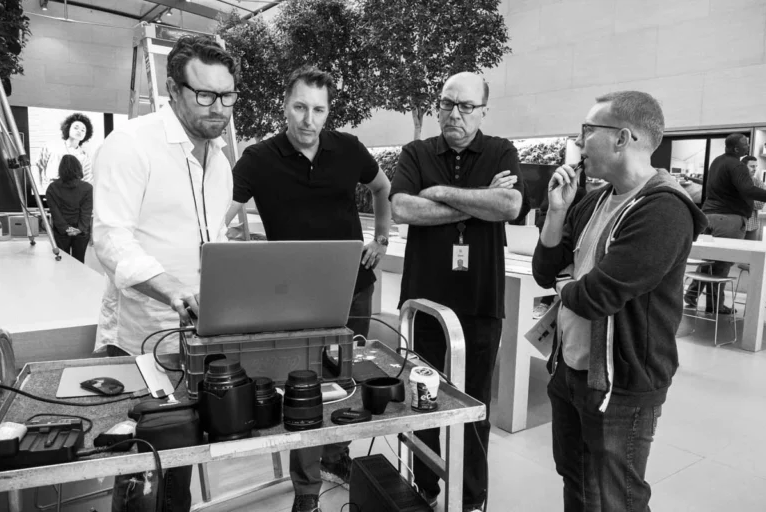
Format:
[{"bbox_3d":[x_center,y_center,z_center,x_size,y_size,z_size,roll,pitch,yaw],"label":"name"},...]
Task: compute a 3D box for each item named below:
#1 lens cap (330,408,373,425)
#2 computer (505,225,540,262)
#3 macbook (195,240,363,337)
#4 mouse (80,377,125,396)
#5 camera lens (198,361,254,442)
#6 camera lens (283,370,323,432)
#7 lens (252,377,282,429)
[{"bbox_3d":[-0.063,0.327,1.218,0.083,0.009,0.083,1,6,0],"label":"lens cap"},{"bbox_3d":[1.189,-0.120,4.752,0.312,0.232,0.342,-3,7,-37],"label":"computer"},{"bbox_3d":[-0.276,0.066,1.455,0.353,0.228,0.351,-1,6,-23],"label":"macbook"},{"bbox_3d":[-0.619,0.283,1.319,0.114,0.024,0.059,5,7,31],"label":"mouse"},{"bbox_3d":[-0.285,0.266,1.099,0.101,0.141,0.101,-1,6,-23],"label":"camera lens"},{"bbox_3d":[-0.156,0.283,1.175,0.076,0.101,0.076,1,6,0],"label":"camera lens"},{"bbox_3d":[-0.234,0.287,1.179,0.072,0.087,0.072,-1,6,-23],"label":"lens"}]

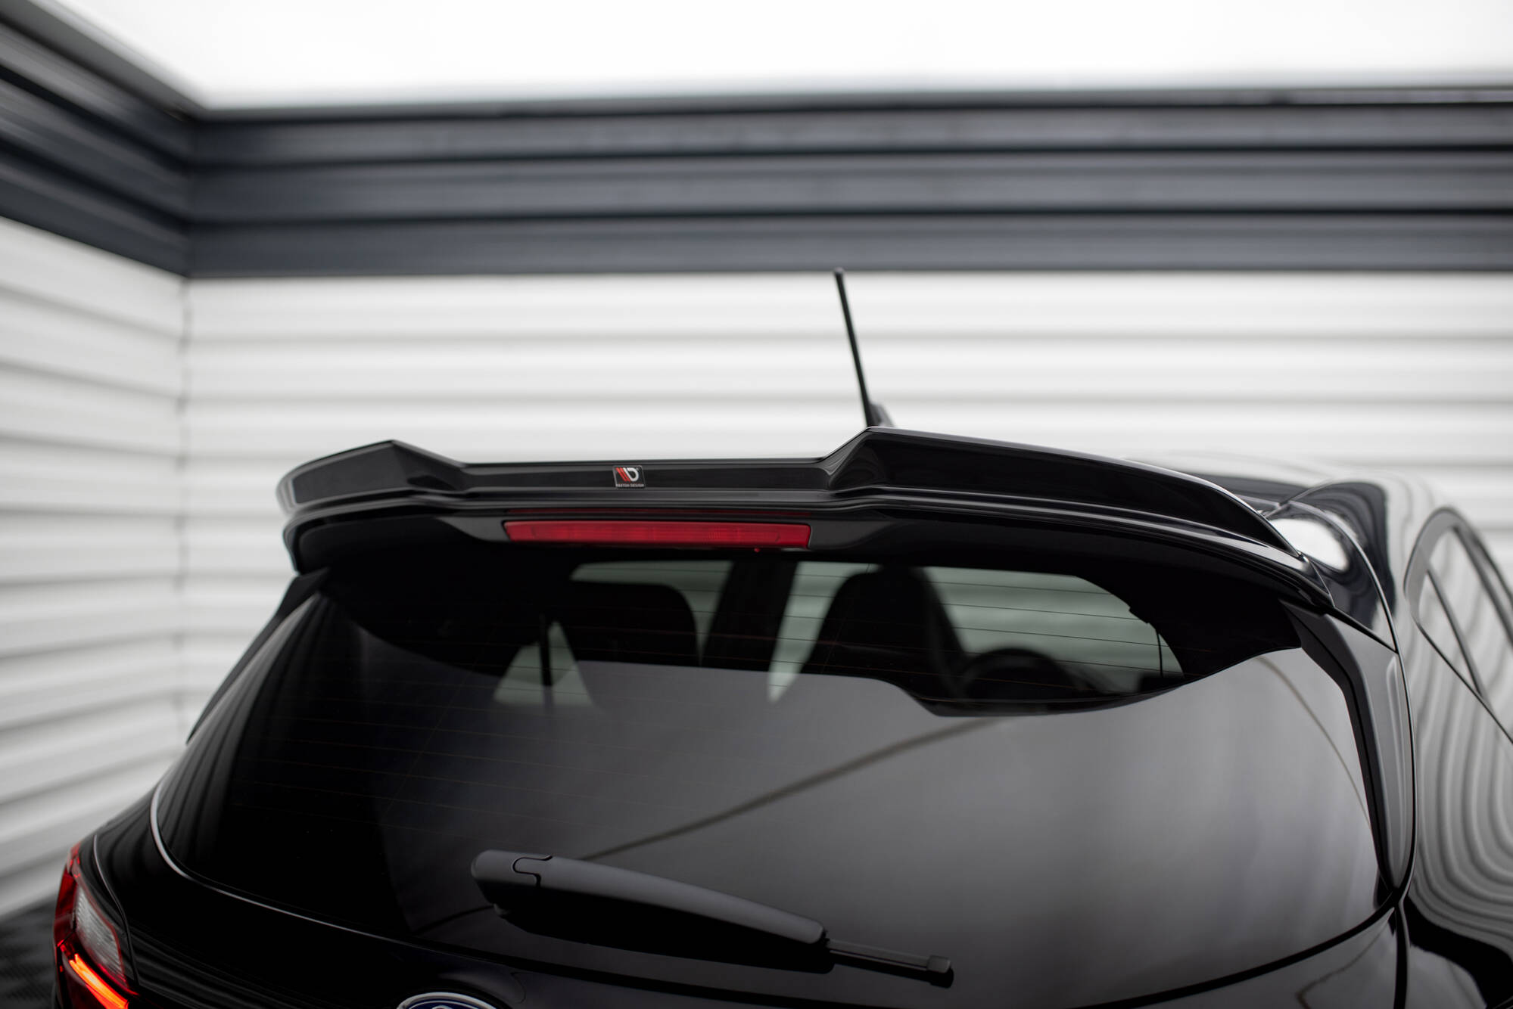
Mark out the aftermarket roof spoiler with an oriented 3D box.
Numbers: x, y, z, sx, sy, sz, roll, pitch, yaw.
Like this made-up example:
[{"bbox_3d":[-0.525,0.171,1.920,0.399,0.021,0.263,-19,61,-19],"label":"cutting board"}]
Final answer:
[{"bbox_3d":[-0.084,-0.011,1.486,1.168,0.106,0.232,0,-1,27],"label":"aftermarket roof spoiler"}]

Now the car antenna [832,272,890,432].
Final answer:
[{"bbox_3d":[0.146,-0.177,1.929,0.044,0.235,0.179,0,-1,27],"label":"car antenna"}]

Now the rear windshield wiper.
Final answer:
[{"bbox_3d":[-0.053,0.315,1.151,0.416,0.060,0.062,0,-1,27],"label":"rear windshield wiper"}]

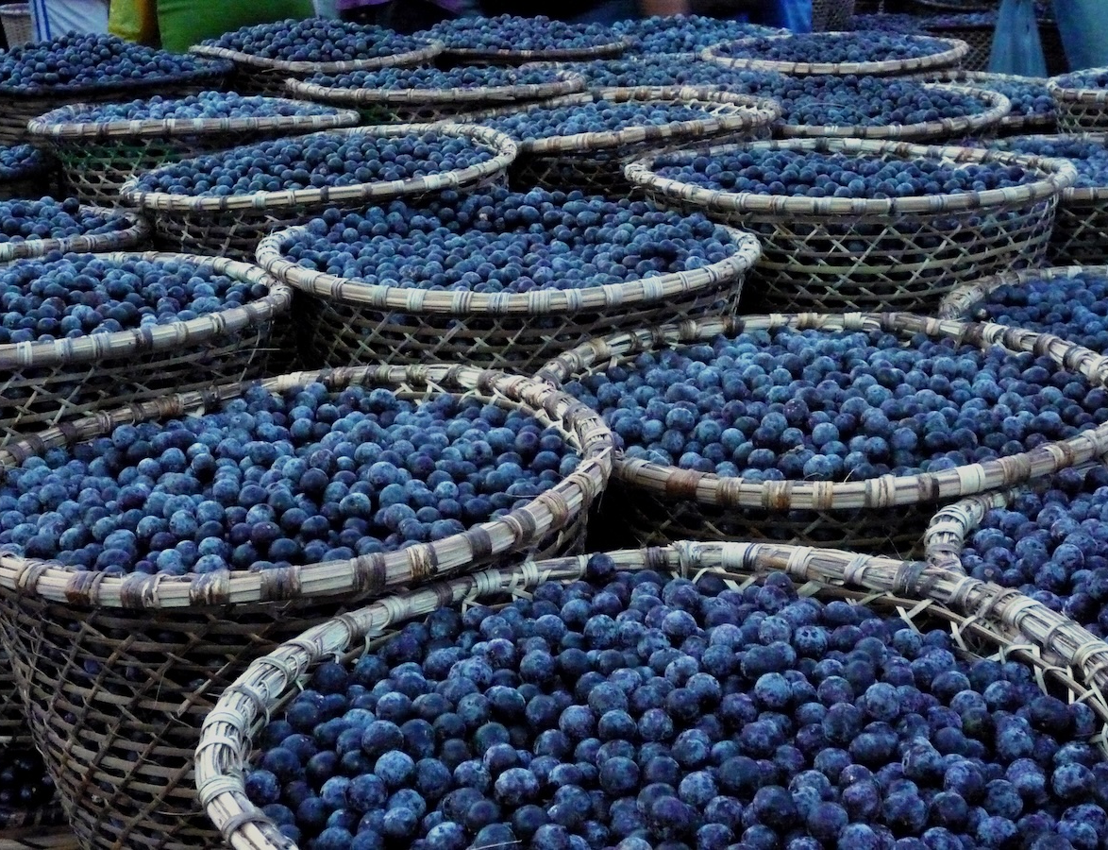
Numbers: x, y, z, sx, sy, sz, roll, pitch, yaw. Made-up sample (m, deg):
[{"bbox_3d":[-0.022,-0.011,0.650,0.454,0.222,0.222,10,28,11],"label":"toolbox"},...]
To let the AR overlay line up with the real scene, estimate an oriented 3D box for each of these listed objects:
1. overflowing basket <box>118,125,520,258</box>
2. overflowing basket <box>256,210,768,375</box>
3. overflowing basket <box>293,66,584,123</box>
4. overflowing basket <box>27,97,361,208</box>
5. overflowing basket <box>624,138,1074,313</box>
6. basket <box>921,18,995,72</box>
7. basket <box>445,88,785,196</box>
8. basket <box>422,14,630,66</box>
[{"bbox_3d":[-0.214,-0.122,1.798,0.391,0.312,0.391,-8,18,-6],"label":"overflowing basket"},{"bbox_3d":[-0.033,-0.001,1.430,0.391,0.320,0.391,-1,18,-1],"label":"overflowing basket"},{"bbox_3d":[-0.151,-0.304,2.350,0.392,0.304,0.392,-1,16,-4],"label":"overflowing basket"},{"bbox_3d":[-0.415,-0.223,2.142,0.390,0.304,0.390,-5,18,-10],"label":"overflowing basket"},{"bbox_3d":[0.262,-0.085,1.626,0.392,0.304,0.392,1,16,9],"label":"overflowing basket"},{"bbox_3d":[0.967,-0.736,3.905,0.390,0.304,0.390,3,18,13],"label":"basket"},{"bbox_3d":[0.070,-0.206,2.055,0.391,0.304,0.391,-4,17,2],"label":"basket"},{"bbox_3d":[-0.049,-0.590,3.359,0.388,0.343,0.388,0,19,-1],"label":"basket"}]

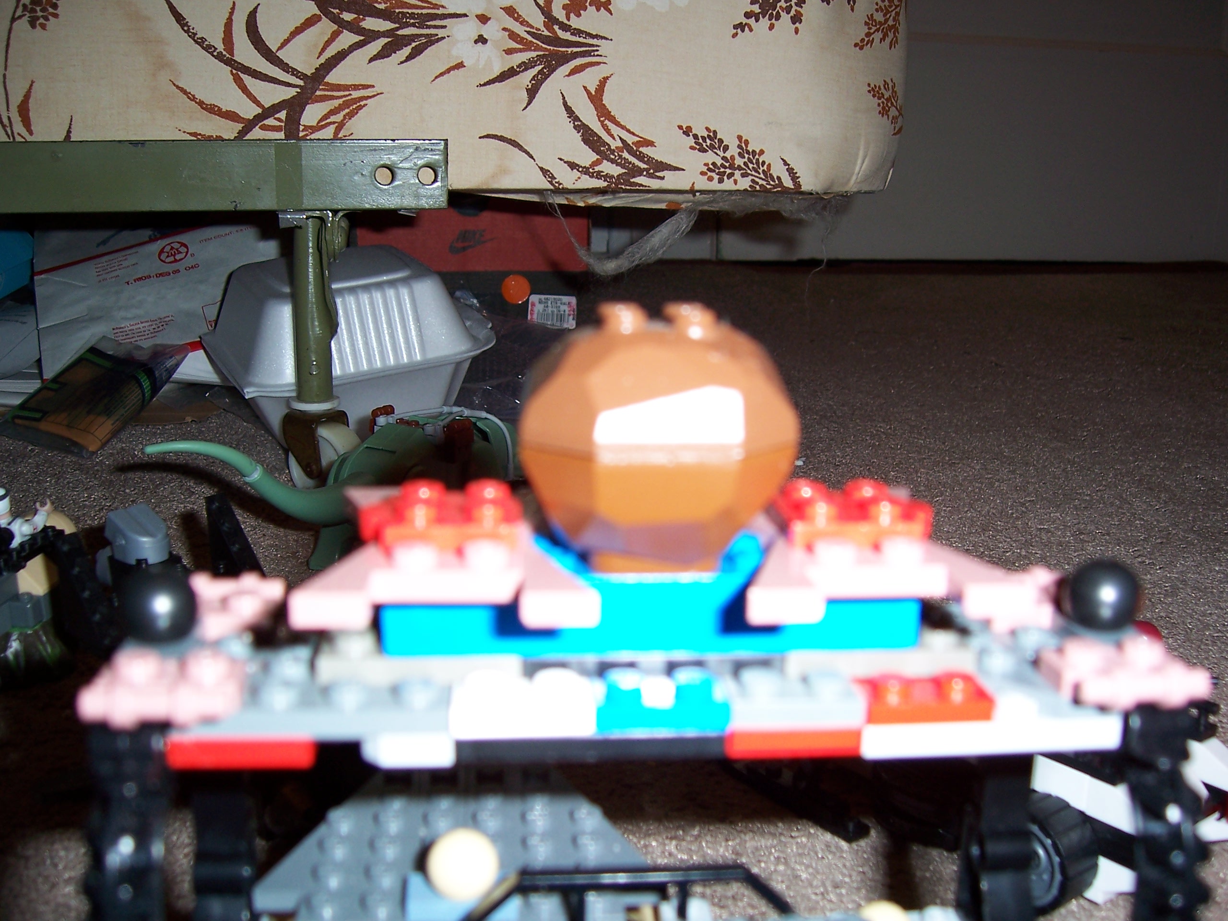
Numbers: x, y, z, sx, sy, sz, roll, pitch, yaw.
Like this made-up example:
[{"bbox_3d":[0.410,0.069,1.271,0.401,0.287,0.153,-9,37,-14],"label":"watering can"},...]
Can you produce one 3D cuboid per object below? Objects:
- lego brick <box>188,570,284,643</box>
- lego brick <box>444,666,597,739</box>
[{"bbox_3d":[-0.050,0.019,0.171,0.012,0.005,0.012,0,12,-6],"label":"lego brick"},{"bbox_3d":[-0.011,0.028,0.149,0.016,0.005,0.008,0,15,-6],"label":"lego brick"}]

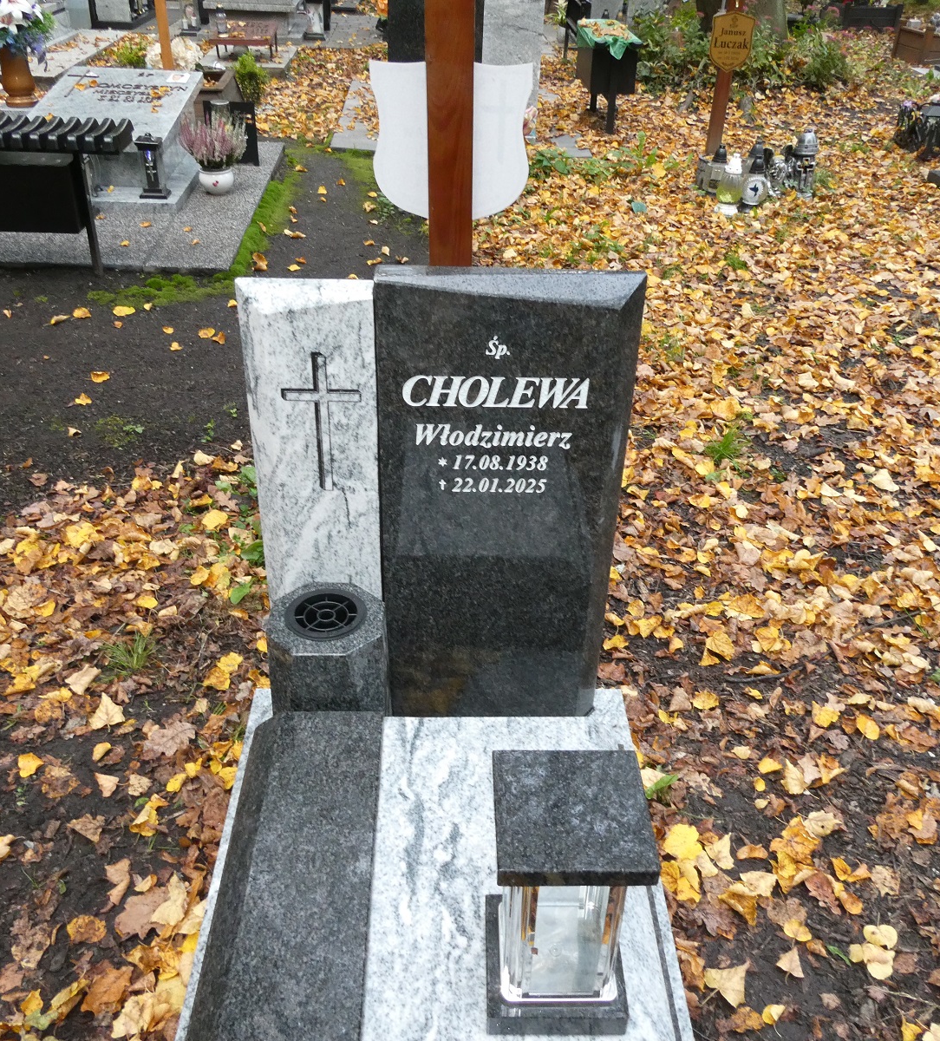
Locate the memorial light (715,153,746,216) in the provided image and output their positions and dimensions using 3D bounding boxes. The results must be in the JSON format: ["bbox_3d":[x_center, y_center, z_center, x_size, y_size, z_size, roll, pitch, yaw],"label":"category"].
[{"bbox_3d":[1.121,-1.447,4.128,0.113,0.240,0.113,0,34,-4],"label":"memorial light"}]

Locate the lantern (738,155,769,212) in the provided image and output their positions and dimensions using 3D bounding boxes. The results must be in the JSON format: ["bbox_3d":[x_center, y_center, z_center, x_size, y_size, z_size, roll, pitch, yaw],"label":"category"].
[{"bbox_3d":[1.243,-1.476,4.200,0.115,0.218,0.110,0,34,-4],"label":"lantern"}]

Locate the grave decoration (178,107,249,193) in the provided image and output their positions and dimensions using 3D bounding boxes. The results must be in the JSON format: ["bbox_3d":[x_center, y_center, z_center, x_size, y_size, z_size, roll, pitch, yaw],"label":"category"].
[{"bbox_3d":[-1.043,-1.495,3.900,0.260,0.290,0.250,0,34,-4],"label":"grave decoration"}]

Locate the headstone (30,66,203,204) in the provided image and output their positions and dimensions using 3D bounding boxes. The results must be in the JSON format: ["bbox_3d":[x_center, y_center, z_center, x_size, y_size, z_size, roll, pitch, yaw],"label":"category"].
[{"bbox_3d":[-1.540,-1.656,4.098,0.780,0.300,1.270,0,34,-4],"label":"headstone"}]

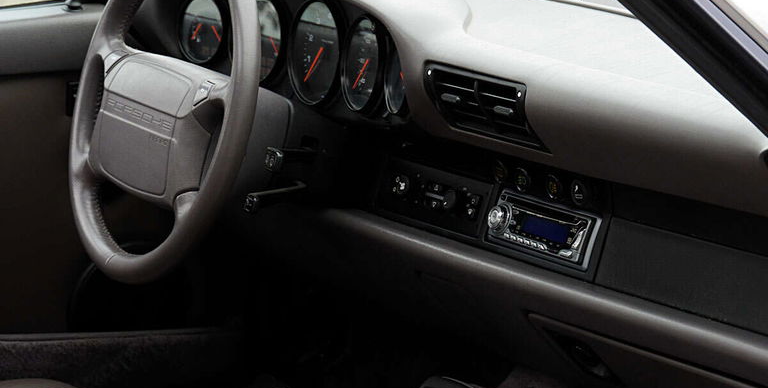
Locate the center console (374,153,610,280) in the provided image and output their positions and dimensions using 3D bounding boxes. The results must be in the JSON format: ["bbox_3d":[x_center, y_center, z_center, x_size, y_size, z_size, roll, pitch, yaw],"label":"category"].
[{"bbox_3d":[0.130,0.014,3.094,0.070,0.095,0.440,15,1,-31],"label":"center console"}]

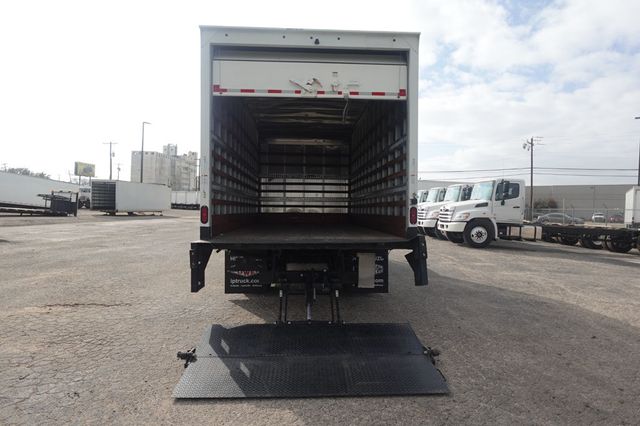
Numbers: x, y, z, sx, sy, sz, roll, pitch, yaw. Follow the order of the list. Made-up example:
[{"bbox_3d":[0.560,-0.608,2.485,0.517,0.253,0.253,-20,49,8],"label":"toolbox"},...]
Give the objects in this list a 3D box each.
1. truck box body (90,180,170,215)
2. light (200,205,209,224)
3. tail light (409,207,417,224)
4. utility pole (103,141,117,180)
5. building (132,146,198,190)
[{"bbox_3d":[-18.300,-1.500,35.100,2.570,2.820,8.100,1,1,10],"label":"truck box body"},{"bbox_3d":[-1.326,0.027,4.100,0.078,0.200,0.040,1,1,-3],"label":"light"},{"bbox_3d":[1.119,0.036,4.225,0.078,0.200,0.040,1,1,-3],"label":"tail light"},{"bbox_3d":[-34.100,-5.800,58.000,2.400,11.500,0.400,1,1,0],"label":"utility pole"},{"bbox_3d":[-110.600,-26.700,258.000,17.500,42.500,48.000,1,1,10],"label":"building"}]

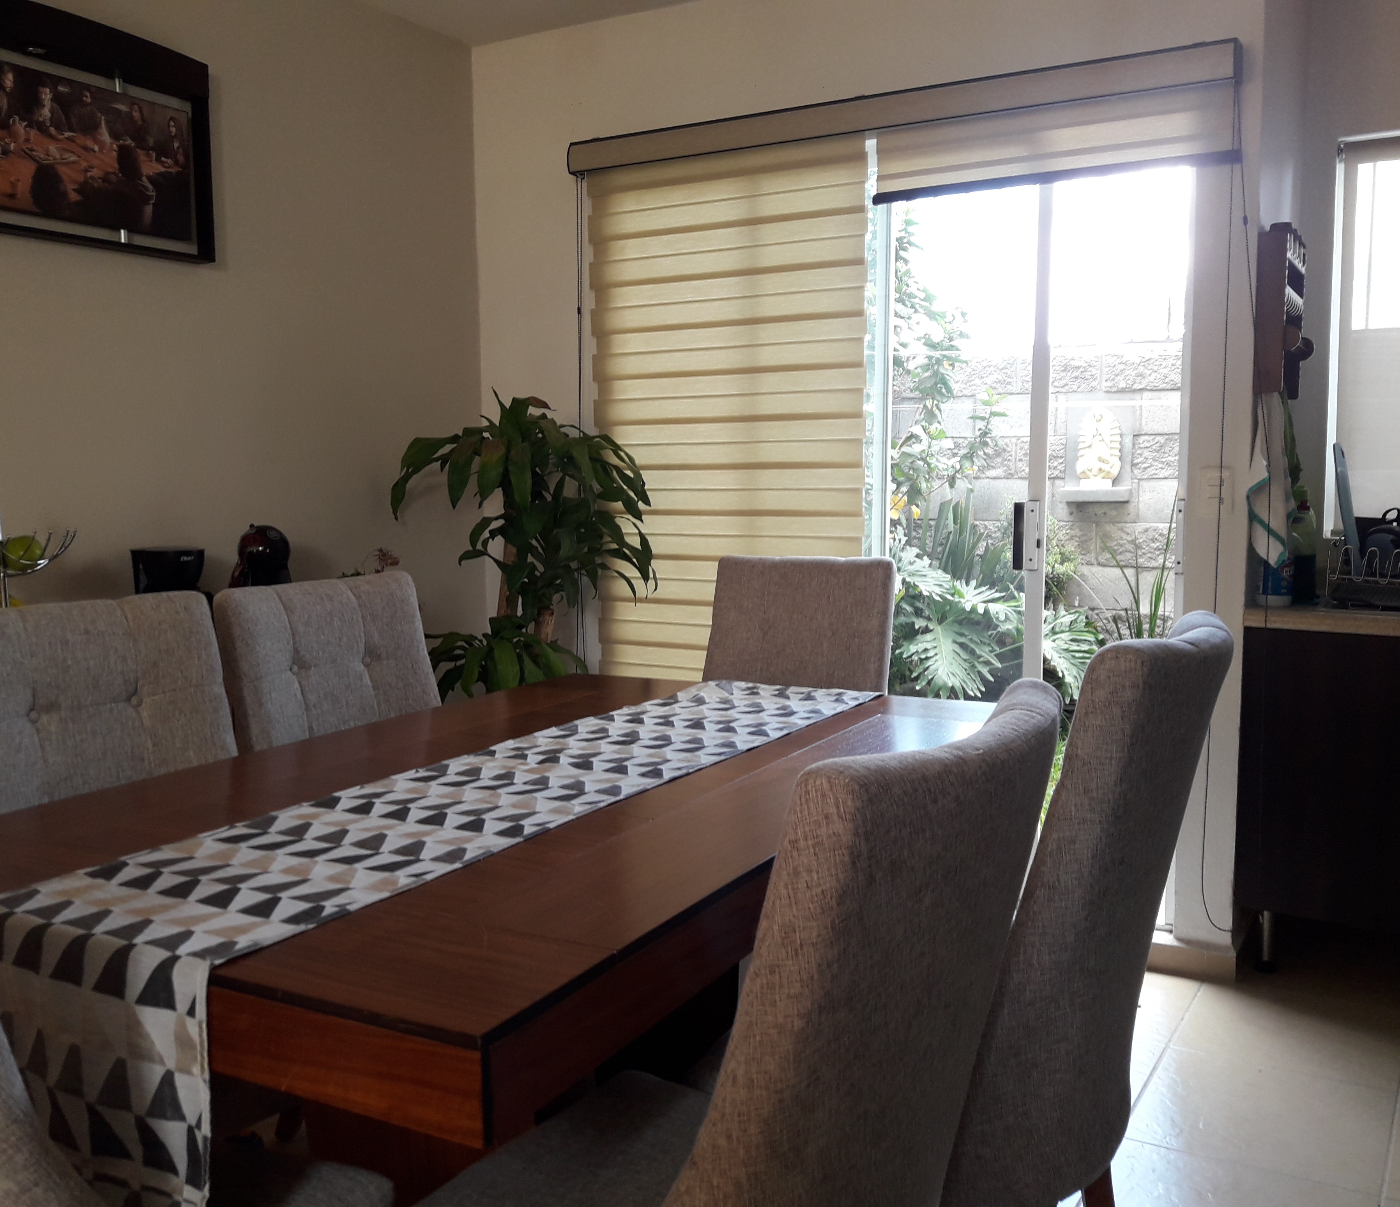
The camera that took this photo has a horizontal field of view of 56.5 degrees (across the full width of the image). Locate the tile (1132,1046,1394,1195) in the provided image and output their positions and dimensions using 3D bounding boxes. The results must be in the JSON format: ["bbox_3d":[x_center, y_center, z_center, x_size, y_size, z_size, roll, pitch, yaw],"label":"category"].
[{"bbox_3d":[1.090,0.991,2.517,0.440,0.010,0.440,3,7,31],"label":"tile"}]

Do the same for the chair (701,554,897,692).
[{"bbox_3d":[0.136,0.423,3.083,0.470,1.015,0.590,3,7,29],"label":"chair"}]

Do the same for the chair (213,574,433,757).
[{"bbox_3d":[-0.582,0.461,2.768,0.590,1.015,0.480,3,7,29],"label":"chair"}]

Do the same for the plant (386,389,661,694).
[{"bbox_3d":[-0.479,0.146,3.632,0.630,1.460,0.630,3,7,31],"label":"plant"}]

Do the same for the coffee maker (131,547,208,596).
[{"bbox_3d":[-1.195,0.001,2.945,0.190,0.260,0.155,3,7,31],"label":"coffee maker"}]

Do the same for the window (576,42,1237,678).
[{"bbox_3d":[0.429,-0.275,3.503,1.820,2.080,0.140,3,7,31],"label":"window"}]

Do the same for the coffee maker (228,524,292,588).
[{"bbox_3d":[-1.058,-0.041,3.151,0.220,0.300,0.155,3,7,31],"label":"coffee maker"}]

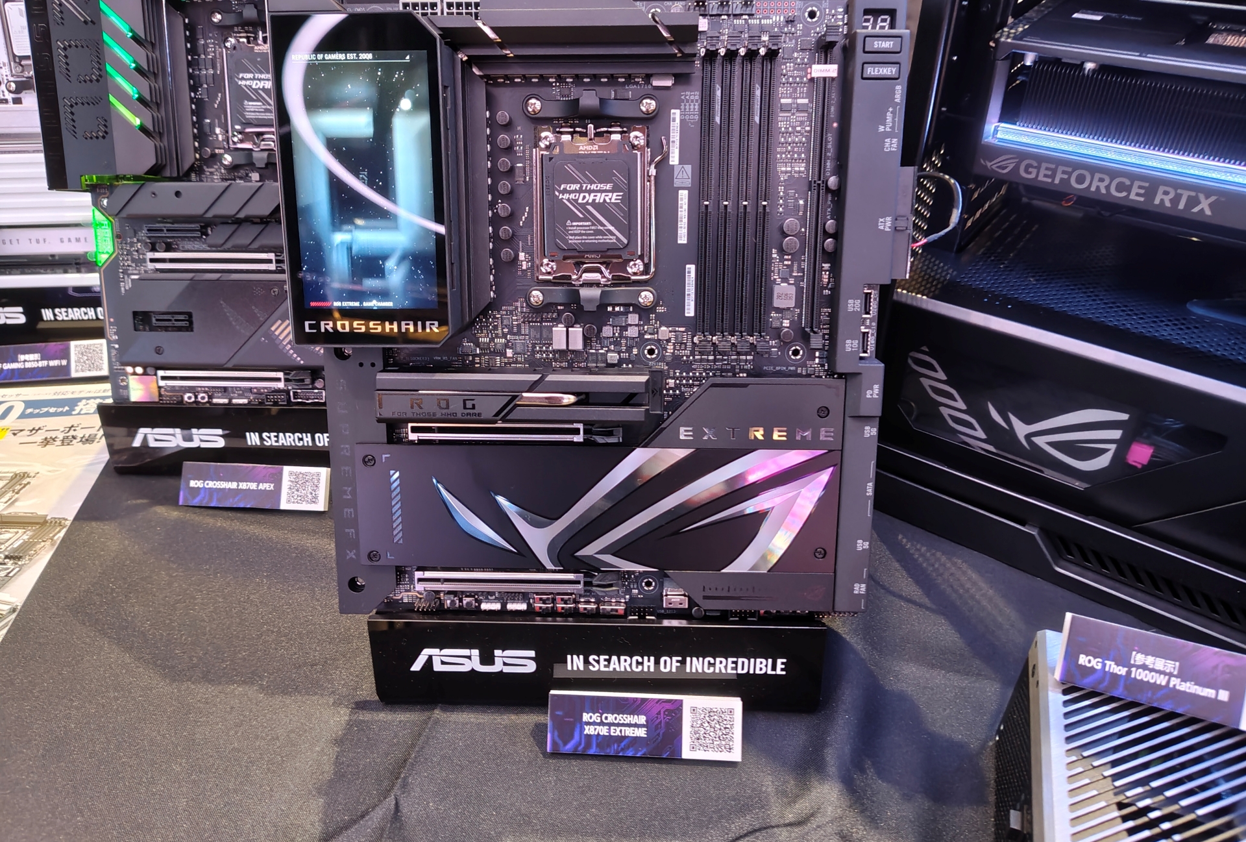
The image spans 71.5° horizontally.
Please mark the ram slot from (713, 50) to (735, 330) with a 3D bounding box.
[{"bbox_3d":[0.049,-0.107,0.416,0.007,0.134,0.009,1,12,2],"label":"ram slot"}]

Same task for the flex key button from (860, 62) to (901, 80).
[{"bbox_3d":[0.116,-0.156,0.387,0.016,0.007,0.004,1,12,2],"label":"flex key button"}]

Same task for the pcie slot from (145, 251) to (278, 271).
[{"bbox_3d":[-0.282,-0.111,0.599,0.089,0.010,0.011,0,10,1],"label":"pcie slot"}]

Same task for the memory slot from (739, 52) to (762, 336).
[{"bbox_3d":[0.059,-0.107,0.415,0.007,0.136,0.009,1,12,2],"label":"memory slot"}]

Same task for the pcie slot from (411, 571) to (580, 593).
[{"bbox_3d":[-0.064,0.083,0.459,0.089,0.009,0.011,1,12,2],"label":"pcie slot"}]

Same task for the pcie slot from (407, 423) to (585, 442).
[{"bbox_3d":[-0.064,0.004,0.442,0.089,0.009,0.011,1,12,2],"label":"pcie slot"}]

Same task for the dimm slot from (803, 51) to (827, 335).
[{"bbox_3d":[0.093,-0.107,0.414,0.007,0.134,0.009,1,12,2],"label":"dimm slot"}]

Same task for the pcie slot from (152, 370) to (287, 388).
[{"bbox_3d":[-0.282,-0.030,0.613,0.089,0.010,0.011,0,10,1],"label":"pcie slot"}]

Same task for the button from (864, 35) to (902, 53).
[{"bbox_3d":[0.115,-0.167,0.383,0.016,0.007,0.004,1,12,2],"label":"button"}]

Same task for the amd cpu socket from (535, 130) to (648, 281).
[{"bbox_3d":[-0.015,-0.103,0.418,0.055,0.070,0.009,1,12,2],"label":"amd cpu socket"}]

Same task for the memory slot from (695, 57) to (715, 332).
[{"bbox_3d":[0.041,-0.107,0.415,0.007,0.136,0.009,1,12,2],"label":"memory slot"}]

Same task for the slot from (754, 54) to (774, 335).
[{"bbox_3d":[0.069,-0.107,0.414,0.007,0.136,0.009,1,12,2],"label":"slot"}]

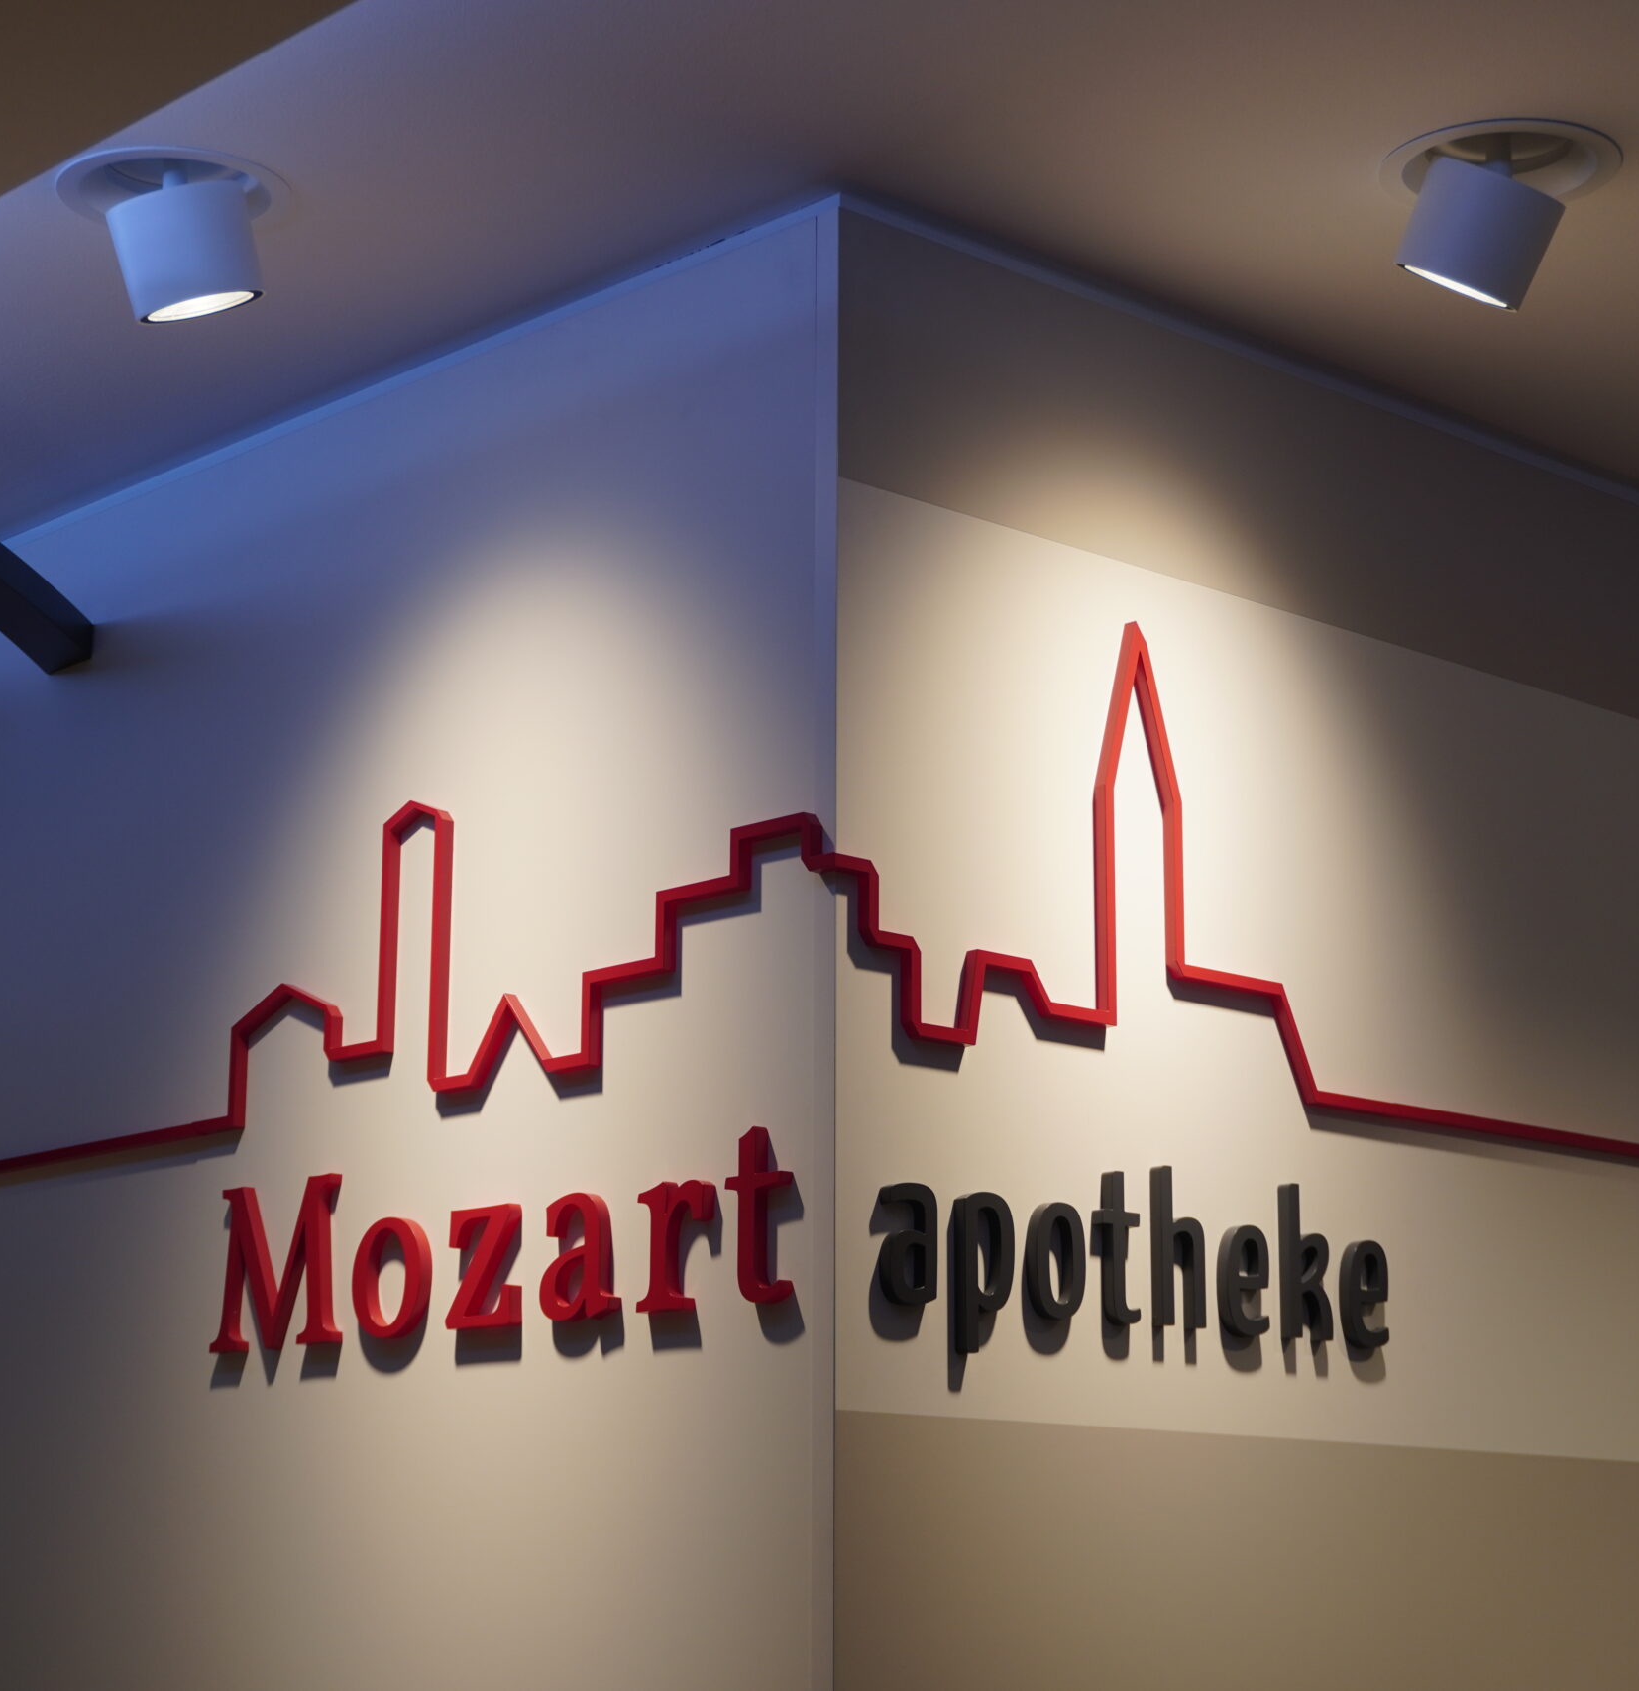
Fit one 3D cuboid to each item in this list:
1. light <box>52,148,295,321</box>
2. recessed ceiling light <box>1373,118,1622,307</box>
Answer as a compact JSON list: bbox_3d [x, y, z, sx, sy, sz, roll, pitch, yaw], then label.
[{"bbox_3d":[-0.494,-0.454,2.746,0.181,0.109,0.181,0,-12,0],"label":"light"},{"bbox_3d":[0.509,-0.460,2.683,0.181,0.117,0.181,12,-17,-41],"label":"recessed ceiling light"}]

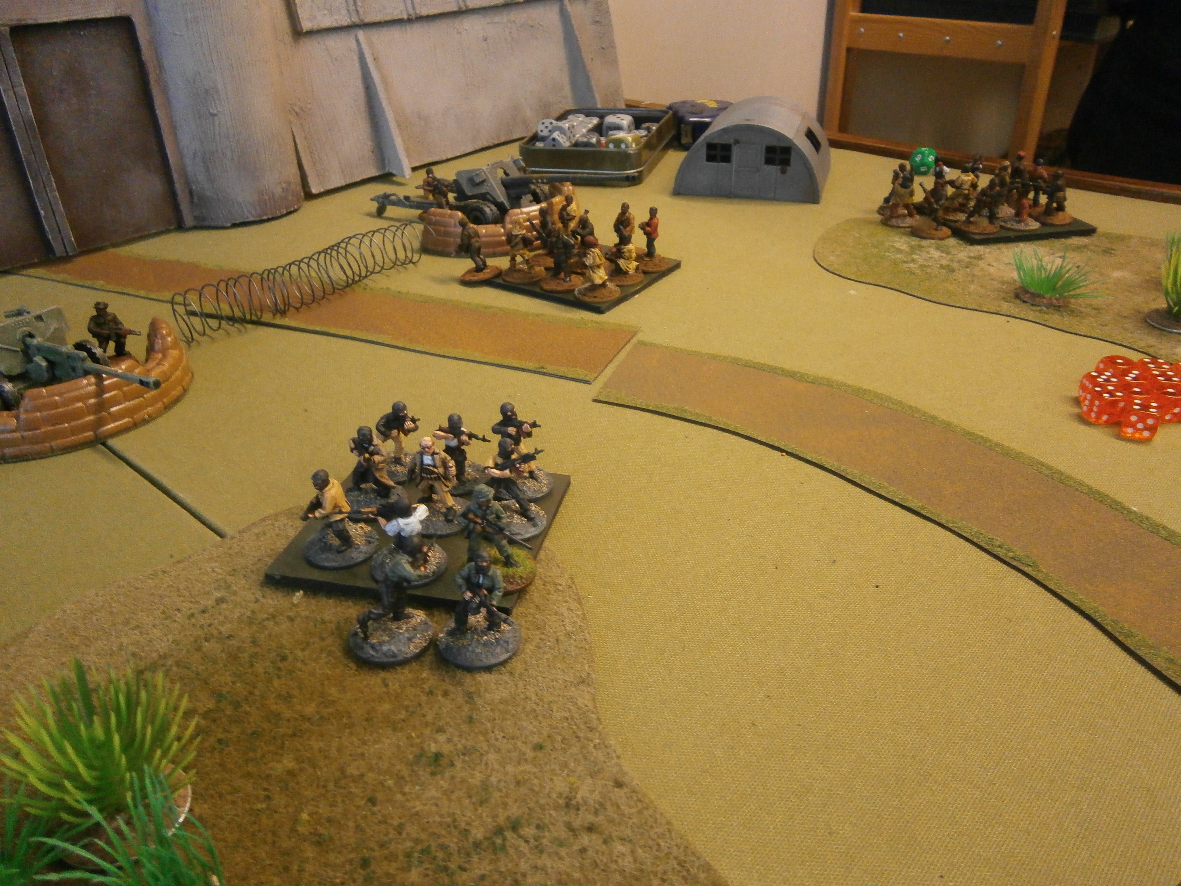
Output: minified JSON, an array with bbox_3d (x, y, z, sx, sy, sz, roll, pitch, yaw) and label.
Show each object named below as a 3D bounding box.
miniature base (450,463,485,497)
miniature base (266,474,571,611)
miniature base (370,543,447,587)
[{"bbox_3d":[-0.050,0.012,0.330,0.025,0.002,0.025,-1,31,0],"label":"miniature base"},{"bbox_3d":[-0.056,0.029,0.309,0.083,0.004,0.074,6,32,12],"label":"miniature base"},{"bbox_3d":[-0.060,0.039,0.295,0.025,0.003,0.025,-10,32,-13],"label":"miniature base"}]

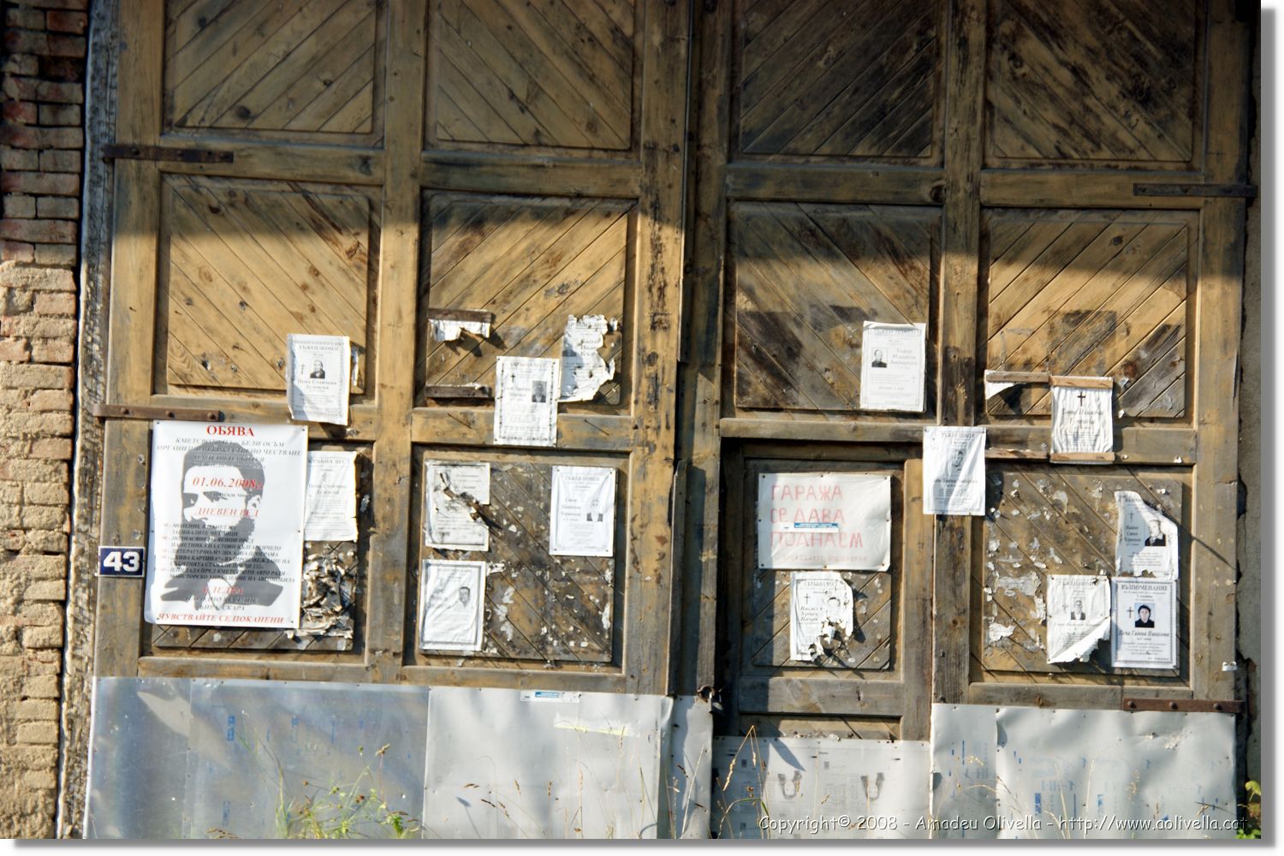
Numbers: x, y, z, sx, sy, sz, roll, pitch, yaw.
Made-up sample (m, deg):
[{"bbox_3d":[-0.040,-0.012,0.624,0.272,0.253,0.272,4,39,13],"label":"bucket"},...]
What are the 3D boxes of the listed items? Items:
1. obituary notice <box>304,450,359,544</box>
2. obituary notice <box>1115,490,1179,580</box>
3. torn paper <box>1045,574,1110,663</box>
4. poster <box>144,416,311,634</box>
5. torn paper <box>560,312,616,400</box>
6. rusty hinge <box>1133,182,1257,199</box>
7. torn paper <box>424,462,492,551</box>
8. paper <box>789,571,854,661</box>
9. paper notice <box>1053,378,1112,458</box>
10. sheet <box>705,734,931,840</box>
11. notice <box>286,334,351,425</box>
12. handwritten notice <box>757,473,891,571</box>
[{"bbox_3d":[-1.057,0.229,14.382,0.208,0.297,0.010,2,-2,0],"label":"obituary notice"},{"bbox_3d":[1.697,0.361,14.381,0.210,0.297,0.015,2,-2,0],"label":"obituary notice"},{"bbox_3d":[1.463,0.643,14.362,0.213,0.297,0.030,2,-2,0],"label":"torn paper"},{"bbox_3d":[-1.389,0.323,14.331,0.515,0.682,0.012,2,-3,-2],"label":"poster"},{"bbox_3d":[-0.181,-0.235,14.398,0.193,0.293,0.015,2,-3,-2],"label":"torn paper"},{"bbox_3d":[1.875,-0.805,14.477,0.420,0.045,0.020,2,-3,-2],"label":"rusty hinge"},{"bbox_3d":[-0.617,0.261,14.340,0.213,0.298,0.025,1,0,0],"label":"torn paper"},{"bbox_3d":[0.604,0.631,14.360,0.211,0.298,0.020,1,0,0],"label":"paper"},{"bbox_3d":[1.472,-0.027,14.310,0.213,0.285,0.025,1,0,0],"label":"paper notice"},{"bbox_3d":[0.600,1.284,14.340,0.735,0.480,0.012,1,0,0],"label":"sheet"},{"bbox_3d":[-1.085,-0.164,14.352,0.212,0.298,0.015,2,-3,-2],"label":"notice"},{"bbox_3d":[0.612,0.314,14.340,0.440,0.318,0.012,0,0,0],"label":"handwritten notice"}]

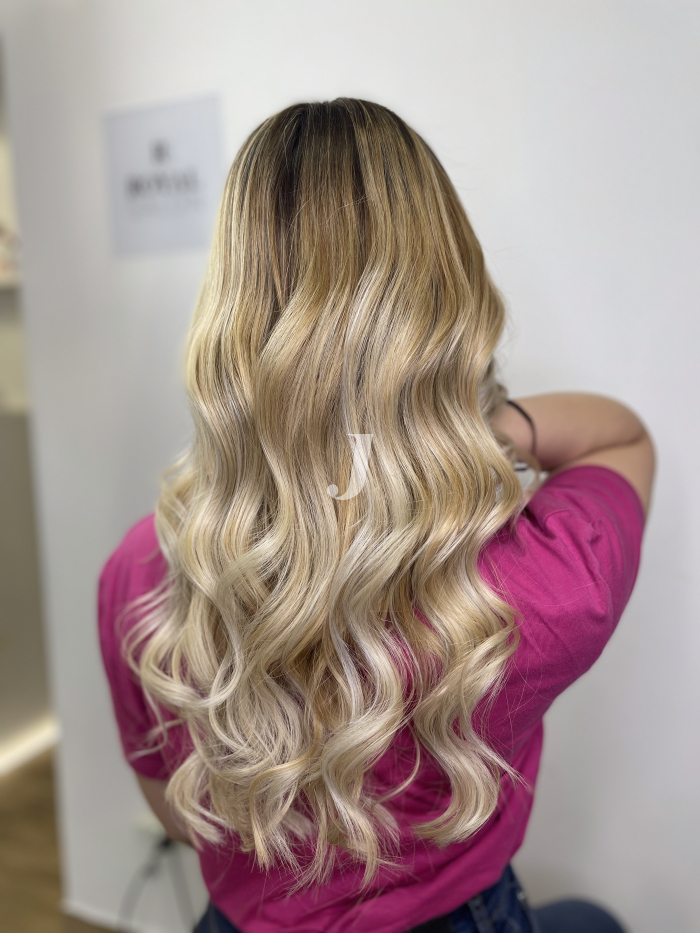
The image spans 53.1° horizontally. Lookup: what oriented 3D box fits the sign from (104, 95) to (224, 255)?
[{"bbox_3d":[-0.340,-0.526,1.285,0.254,0.265,0.010,1,8,19],"label":"sign"}]

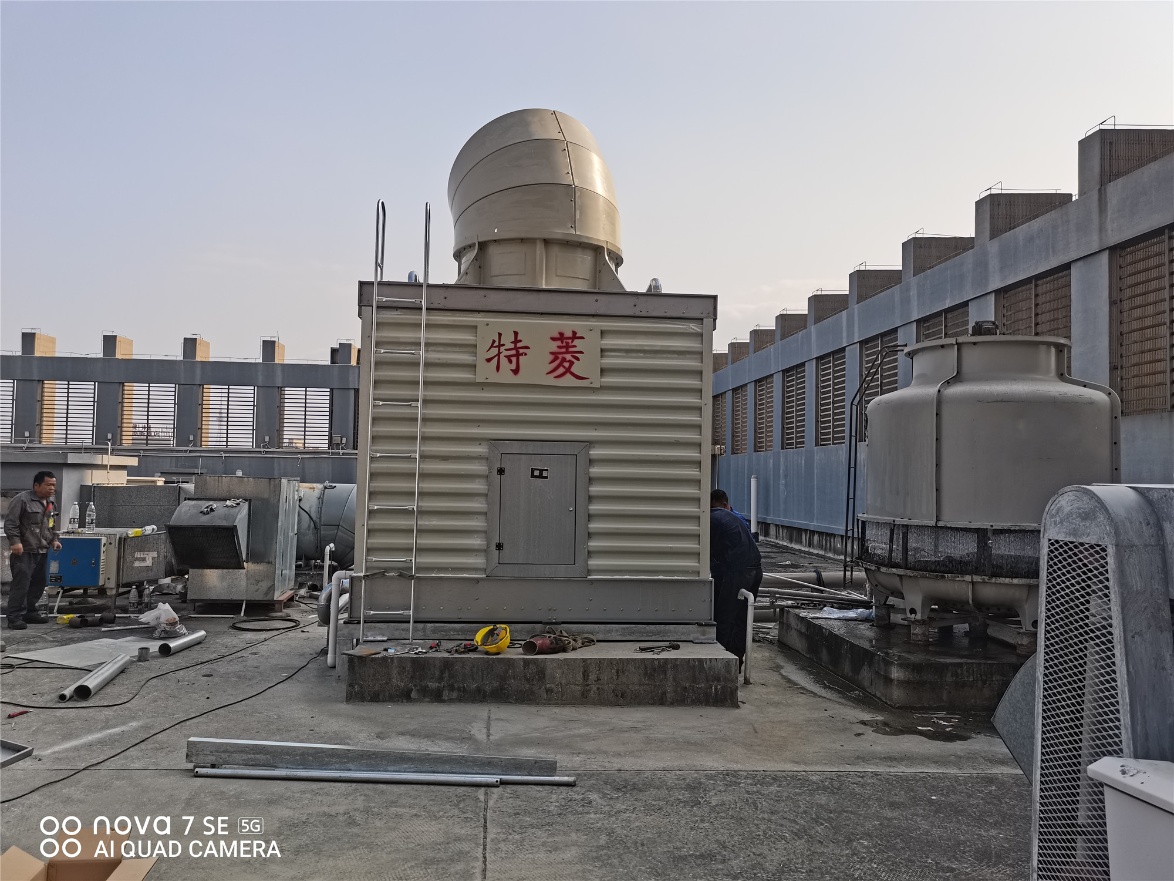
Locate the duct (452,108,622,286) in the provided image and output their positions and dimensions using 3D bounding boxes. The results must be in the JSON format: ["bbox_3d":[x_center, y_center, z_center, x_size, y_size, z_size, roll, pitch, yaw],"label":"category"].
[{"bbox_3d":[-0.462,-2.103,8.334,1.602,1.856,1.662,2,-3,-27],"label":"duct"}]

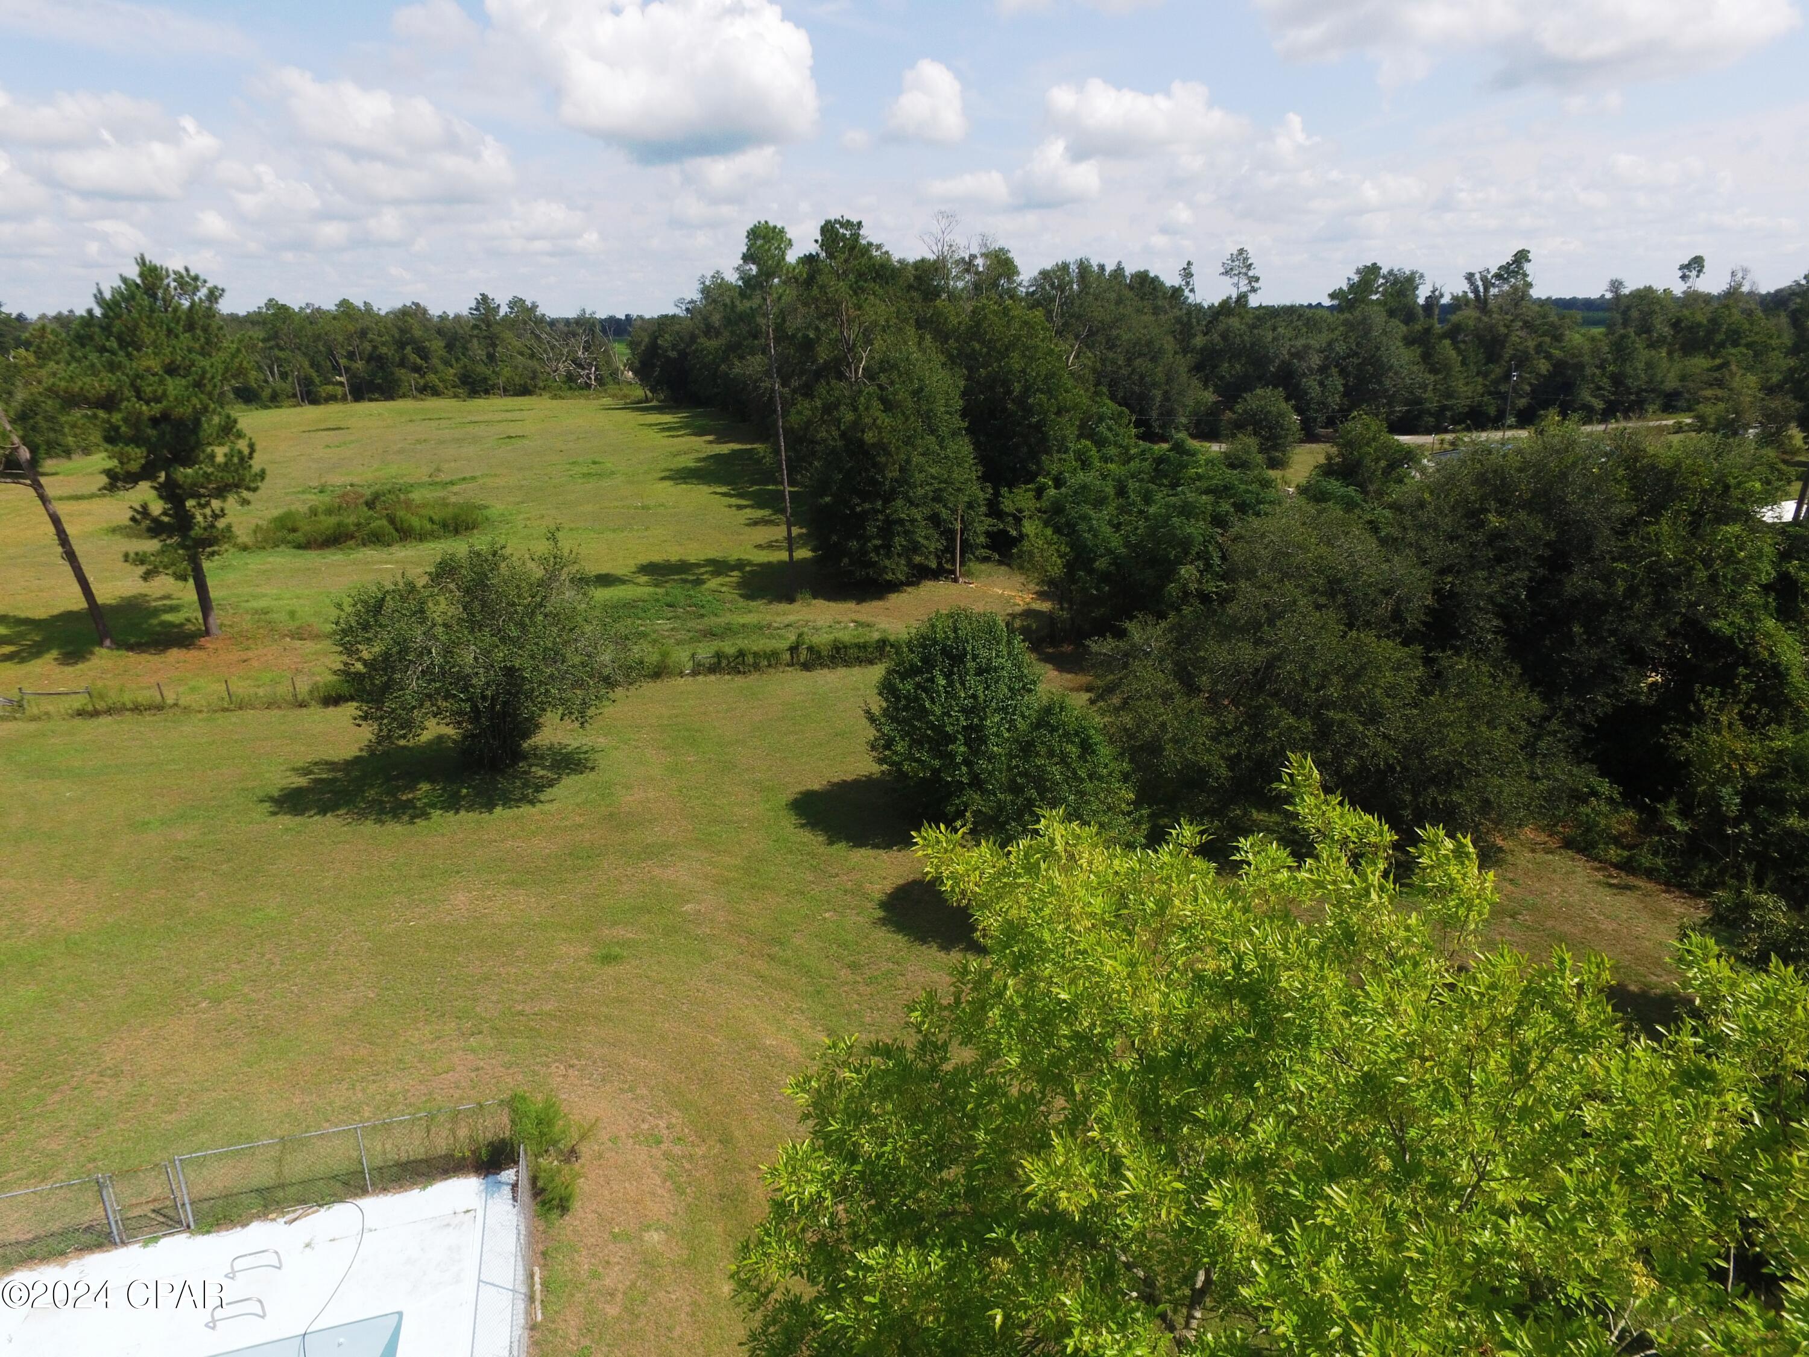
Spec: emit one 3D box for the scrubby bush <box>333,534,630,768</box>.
[{"bbox_3d":[-12.109,-0.525,29.948,8.100,6.750,7.900,-1,19,0],"label":"scrubby bush"}]

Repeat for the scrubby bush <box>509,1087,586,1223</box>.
[{"bbox_3d":[-5.400,7.129,15.812,1.050,1.450,1.400,-6,20,-14],"label":"scrubby bush"}]

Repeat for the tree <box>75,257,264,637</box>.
[{"bbox_3d":[-29.529,-8.973,42.164,5.800,15.100,5.700,-1,19,0],"label":"tree"}]

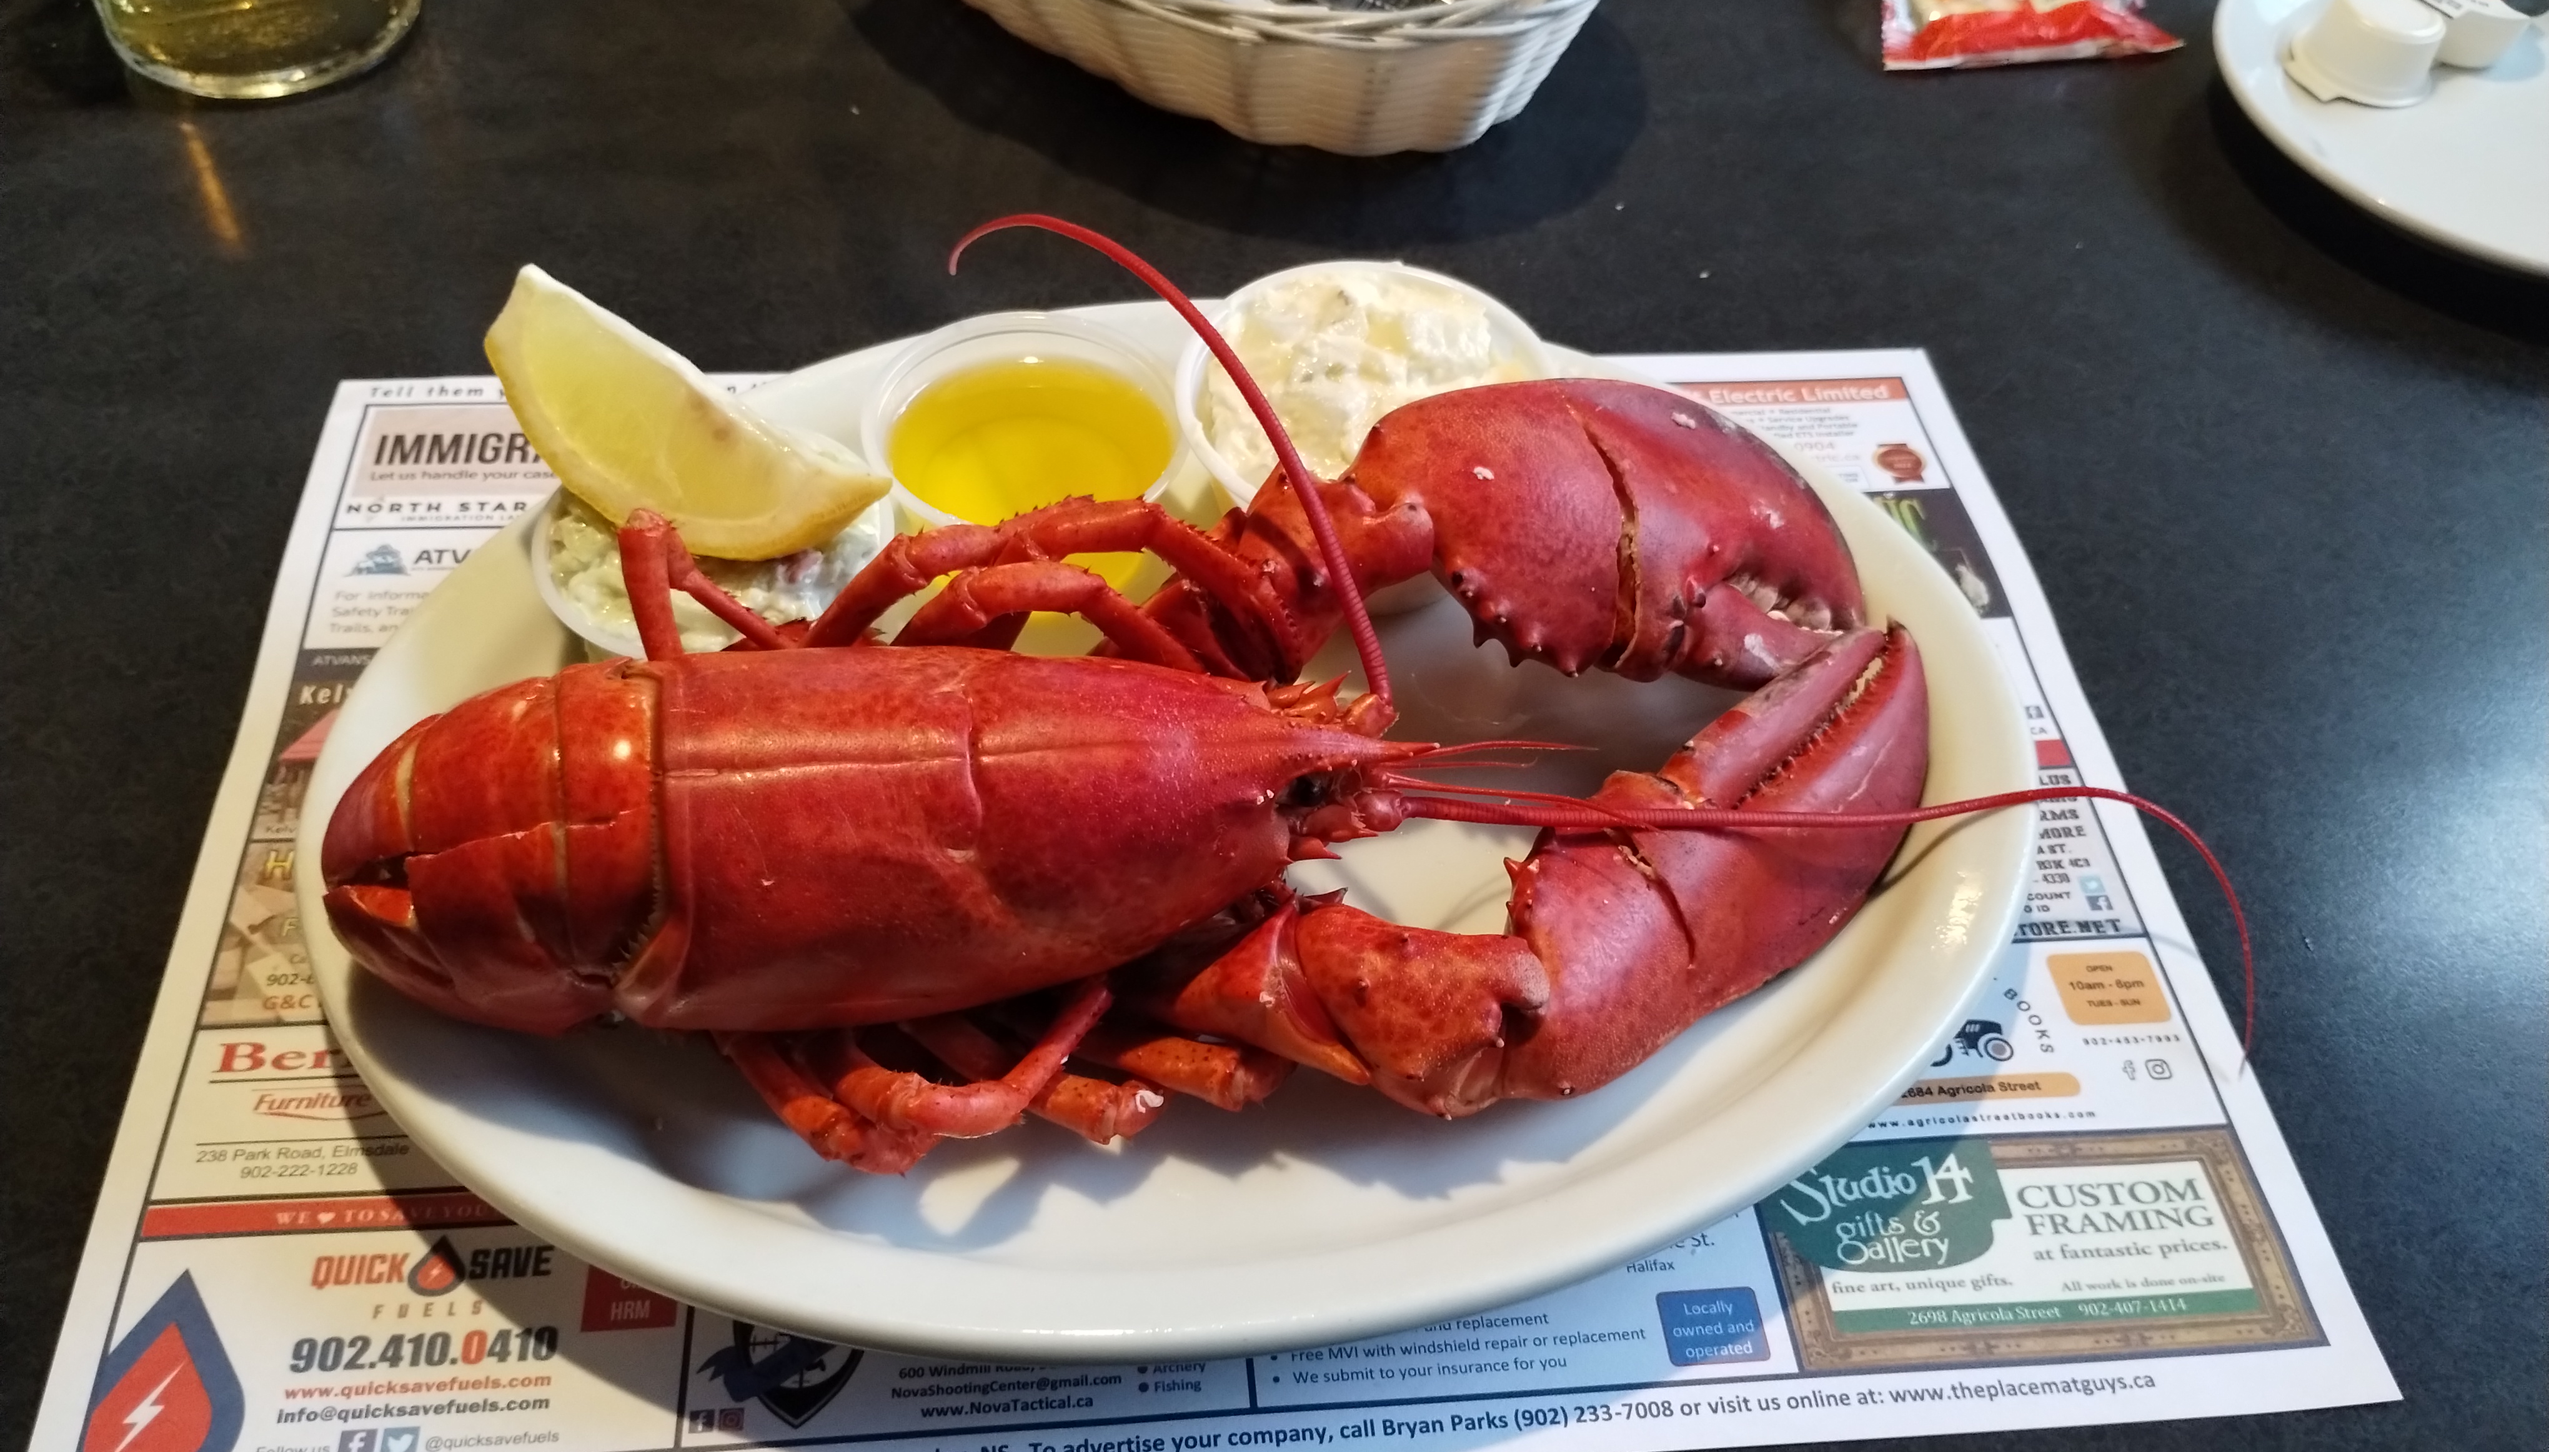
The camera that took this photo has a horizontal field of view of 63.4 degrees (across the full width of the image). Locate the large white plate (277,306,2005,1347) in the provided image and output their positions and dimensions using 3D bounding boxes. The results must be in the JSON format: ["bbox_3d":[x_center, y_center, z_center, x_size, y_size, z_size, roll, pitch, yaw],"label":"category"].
[{"bbox_3d":[-0.014,0.009,0.372,0.298,0.027,0.228,-8,51,-11],"label":"large white plate"}]

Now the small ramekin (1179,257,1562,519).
[{"bbox_3d":[0.017,-0.051,0.404,0.074,0.039,0.074,-3,56,-5],"label":"small ramekin"}]

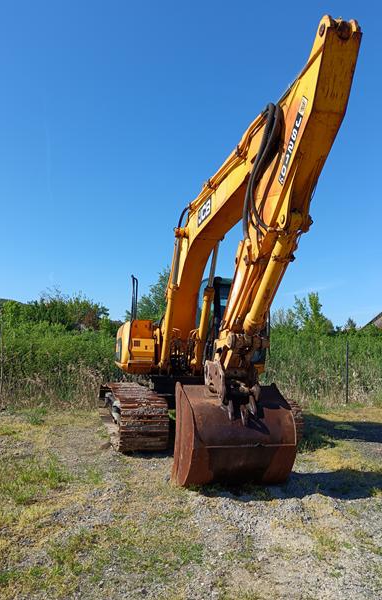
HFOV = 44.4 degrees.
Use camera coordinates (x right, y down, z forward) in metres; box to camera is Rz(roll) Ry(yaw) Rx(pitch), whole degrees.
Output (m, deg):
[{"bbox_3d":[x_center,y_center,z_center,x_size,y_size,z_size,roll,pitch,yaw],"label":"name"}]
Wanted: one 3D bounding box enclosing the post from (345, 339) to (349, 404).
[{"bbox_3d":[4.946,2.277,14.800,0.060,2.050,0.060,3,-6,-16],"label":"post"}]

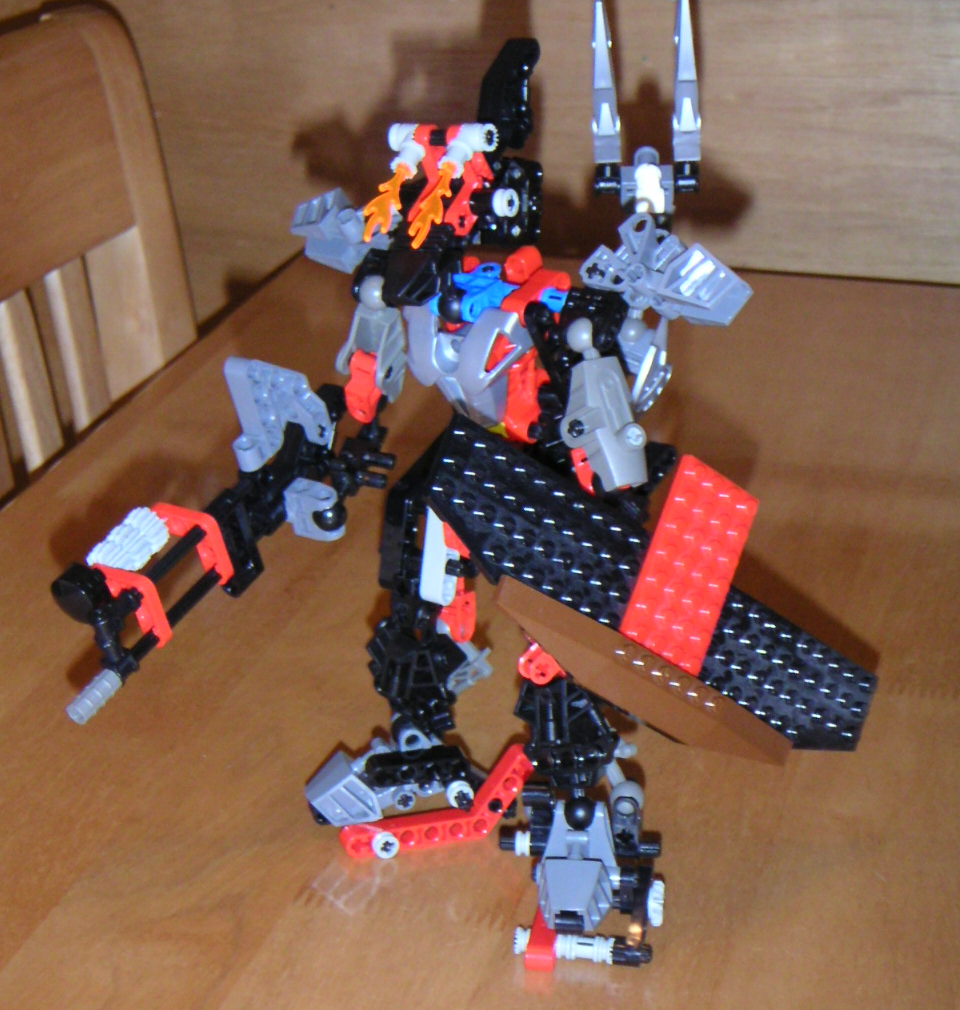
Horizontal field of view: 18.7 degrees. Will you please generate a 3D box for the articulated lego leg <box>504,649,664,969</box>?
[{"bbox_3d":[0.030,0.083,0.838,0.043,0.080,0.060,3,20,11],"label":"articulated lego leg"}]

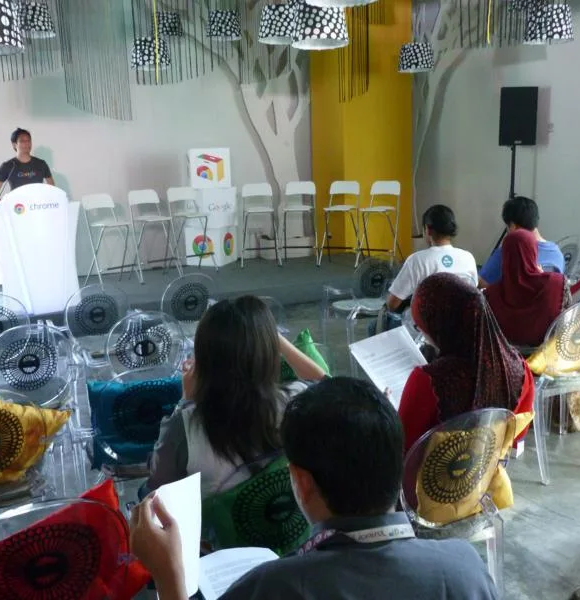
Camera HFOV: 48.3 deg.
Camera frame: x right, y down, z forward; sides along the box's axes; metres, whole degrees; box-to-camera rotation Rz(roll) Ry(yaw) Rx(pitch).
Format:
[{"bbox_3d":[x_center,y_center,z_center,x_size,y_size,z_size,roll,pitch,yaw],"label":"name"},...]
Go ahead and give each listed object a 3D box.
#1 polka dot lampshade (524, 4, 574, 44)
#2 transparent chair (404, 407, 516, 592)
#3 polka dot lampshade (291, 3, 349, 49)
[{"bbox_3d":[2.085,-2.222,5.200,0.390,0.300,0.390,-2,14,0],"label":"polka dot lampshade"},{"bbox_3d":[0.460,0.717,2.178,0.540,0.940,0.550,-8,15,-22],"label":"transparent chair"},{"bbox_3d":[0.207,-1.863,4.400,0.380,0.290,0.380,-2,12,0],"label":"polka dot lampshade"}]

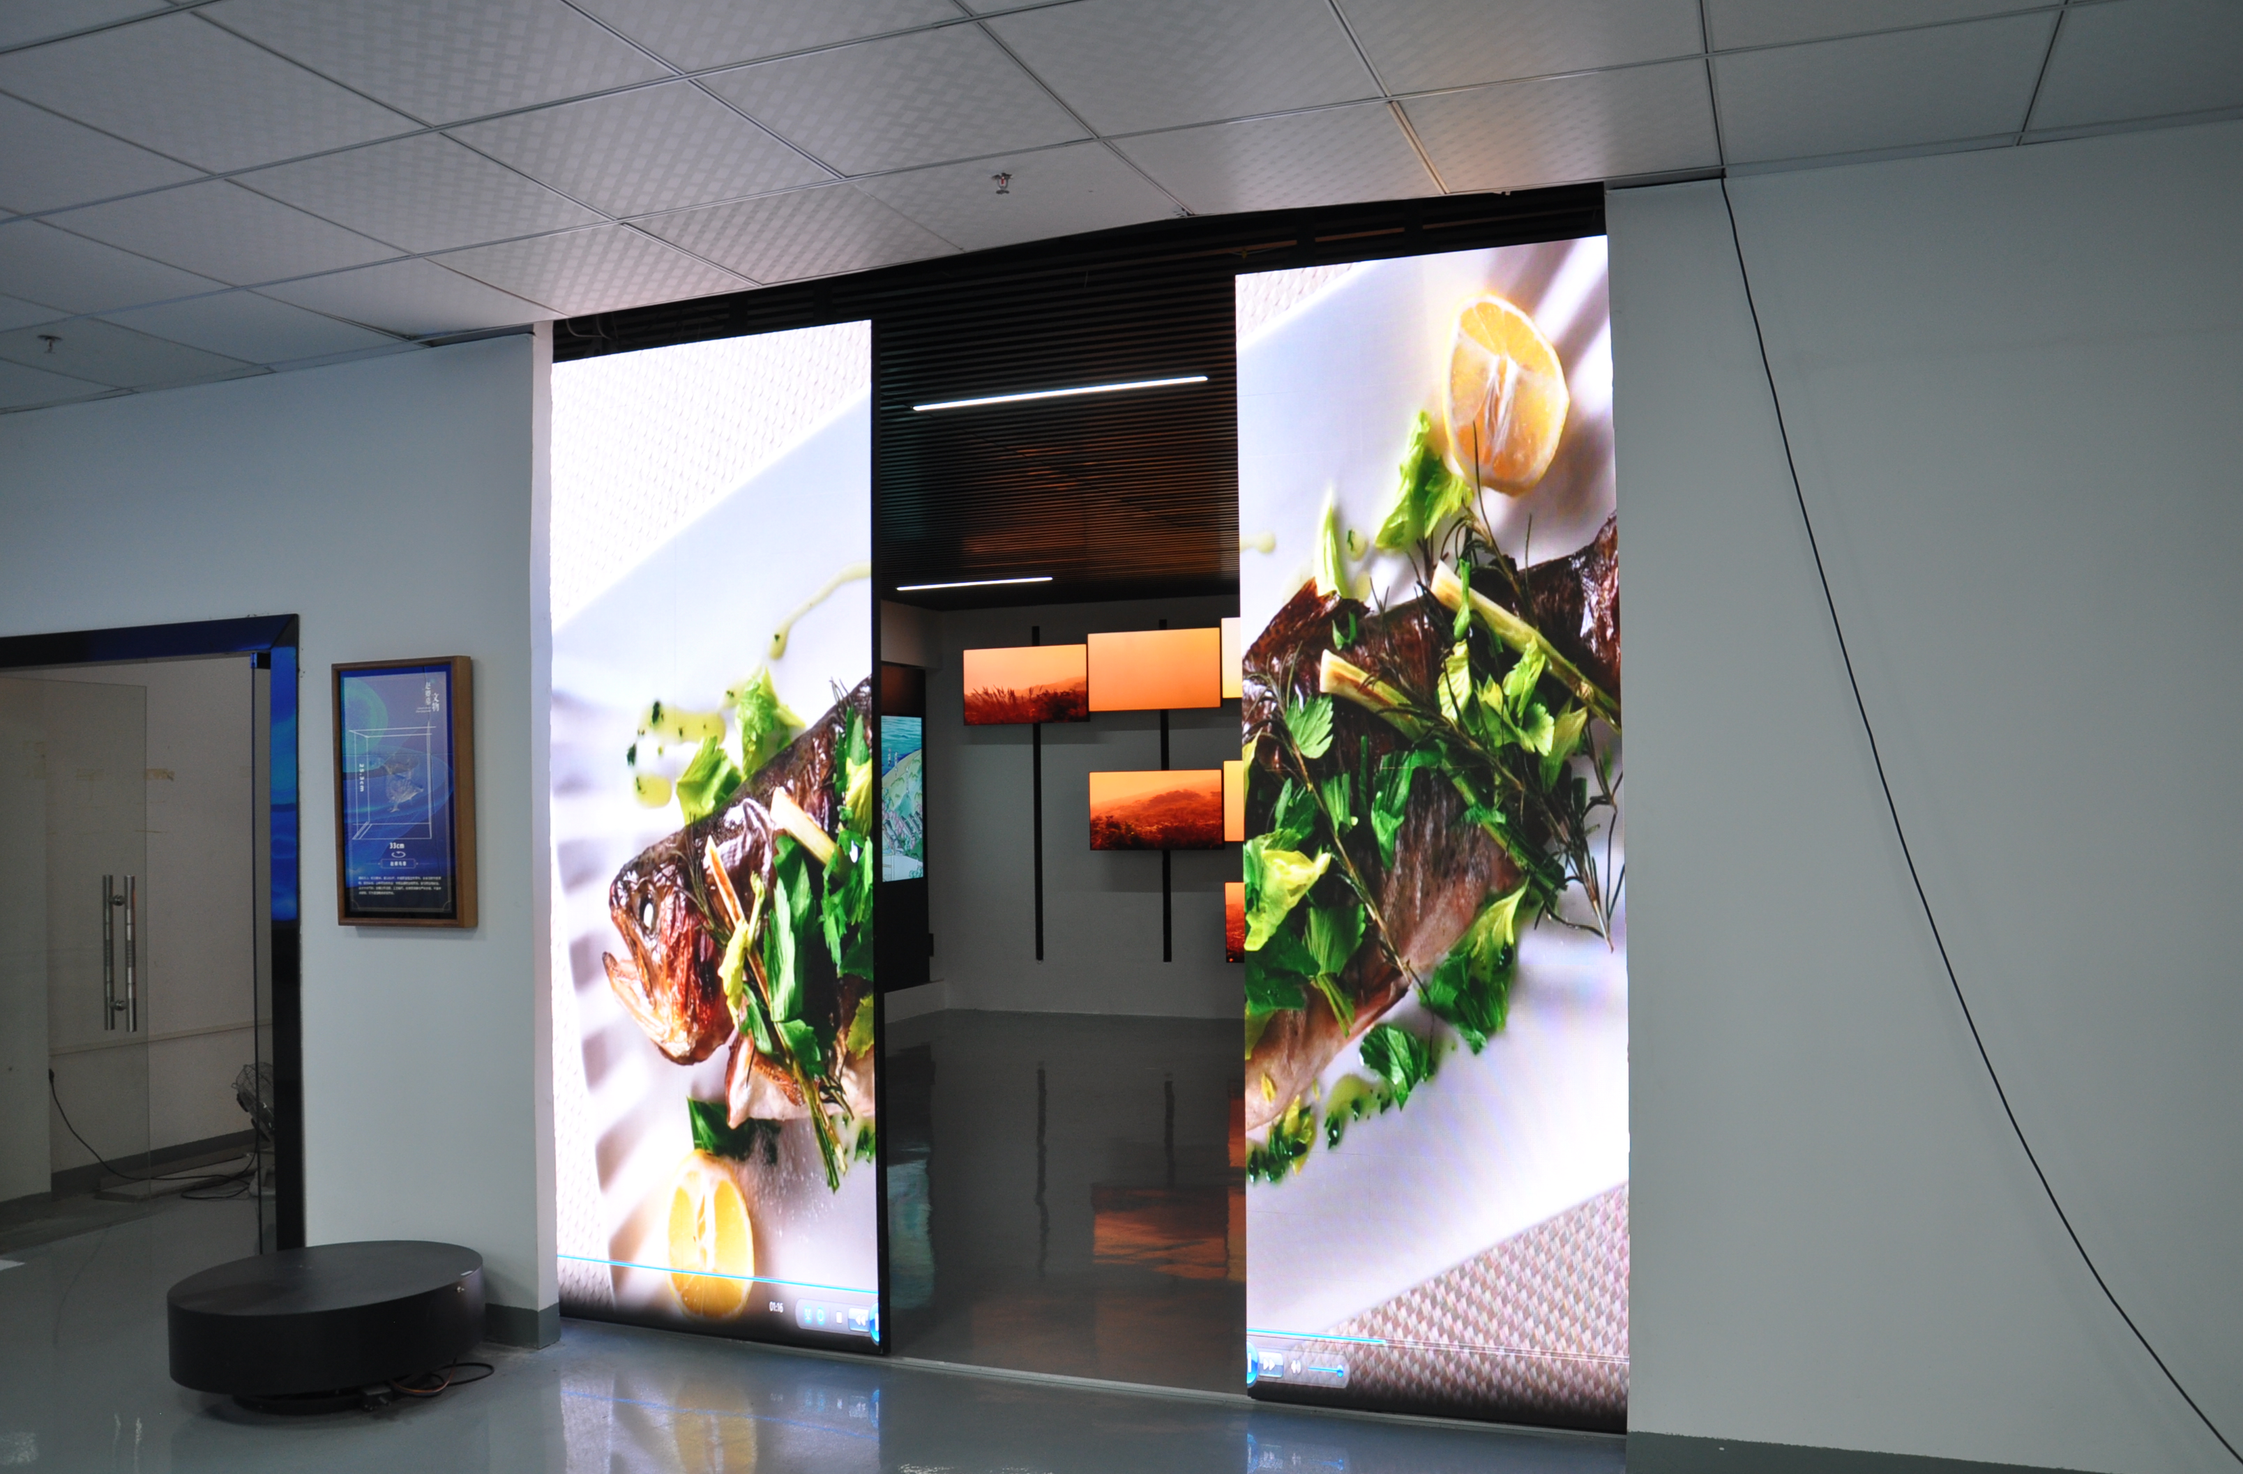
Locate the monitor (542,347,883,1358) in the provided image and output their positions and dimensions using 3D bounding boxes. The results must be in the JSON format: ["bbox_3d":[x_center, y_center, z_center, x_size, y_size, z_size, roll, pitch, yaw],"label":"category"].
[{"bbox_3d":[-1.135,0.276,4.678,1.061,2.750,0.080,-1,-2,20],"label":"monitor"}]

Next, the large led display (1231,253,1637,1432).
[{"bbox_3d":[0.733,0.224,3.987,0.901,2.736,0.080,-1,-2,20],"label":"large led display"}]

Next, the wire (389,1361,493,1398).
[{"bbox_3d":[-1.811,1.711,4.476,0.190,0.035,0.210,-1,-2,20],"label":"wire"}]

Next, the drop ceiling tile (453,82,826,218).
[{"bbox_3d":[-0.980,-1.212,3.480,0.585,0.020,0.585,-1,-2,20],"label":"drop ceiling tile"}]

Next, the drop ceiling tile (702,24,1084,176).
[{"bbox_3d":[-0.425,-1.229,3.269,0.585,0.020,0.585,-1,-2,20],"label":"drop ceiling tile"}]

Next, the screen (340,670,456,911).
[{"bbox_3d":[-2.095,0.164,4.894,0.430,0.730,0.040,-1,-2,20],"label":"screen"}]

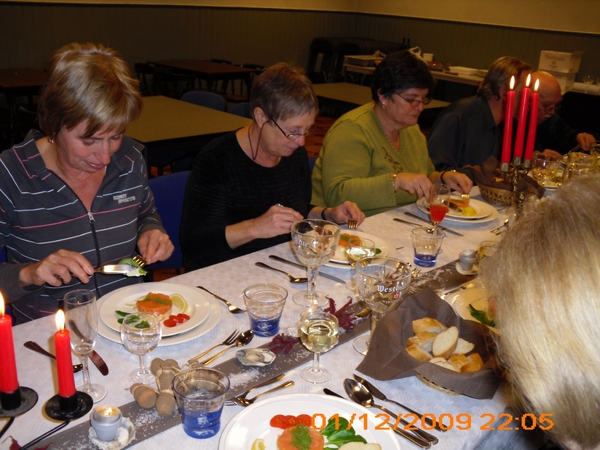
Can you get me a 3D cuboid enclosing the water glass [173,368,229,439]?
[{"bbox_3d":[-0.150,0.278,0.950,0.085,0.084,0.085,3,22,-1],"label":"water glass"}]

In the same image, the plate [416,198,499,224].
[{"bbox_3d":[0.515,-0.039,2.061,0.270,0.026,0.270,3,20,-1],"label":"plate"}]

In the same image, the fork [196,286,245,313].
[{"bbox_3d":[-0.178,0.167,1.401,0.164,0.018,0.022,19,25,36],"label":"fork"}]

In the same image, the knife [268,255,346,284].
[{"bbox_3d":[0.015,0.106,1.504,0.225,0.010,0.020,17,26,32],"label":"knife"}]

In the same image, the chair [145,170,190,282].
[{"bbox_3d":[-0.200,0.278,2.073,0.480,0.830,0.540,-16,28,-41],"label":"chair"}]

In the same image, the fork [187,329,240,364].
[{"bbox_3d":[-0.165,0.235,1.214,0.021,0.016,0.154,15,24,29],"label":"fork"}]

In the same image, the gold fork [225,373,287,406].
[{"bbox_3d":[-0.081,0.282,1.060,0.144,0.017,0.021,-14,27,-37],"label":"gold fork"}]

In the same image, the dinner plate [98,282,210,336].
[{"bbox_3d":[-0.300,0.183,1.304,0.227,0.024,0.227,-2,21,-13],"label":"dinner plate"}]

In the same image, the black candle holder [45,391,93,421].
[{"bbox_3d":[-0.362,0.281,0.979,0.075,0.034,0.075,-16,28,-39],"label":"black candle holder"}]

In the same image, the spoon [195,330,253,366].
[{"bbox_3d":[-0.140,0.237,1.209,0.032,0.018,0.162,16,24,32],"label":"spoon"}]

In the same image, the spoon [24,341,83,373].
[{"bbox_3d":[-0.457,0.241,1.153,0.155,0.018,0.035,13,22,23],"label":"spoon"}]

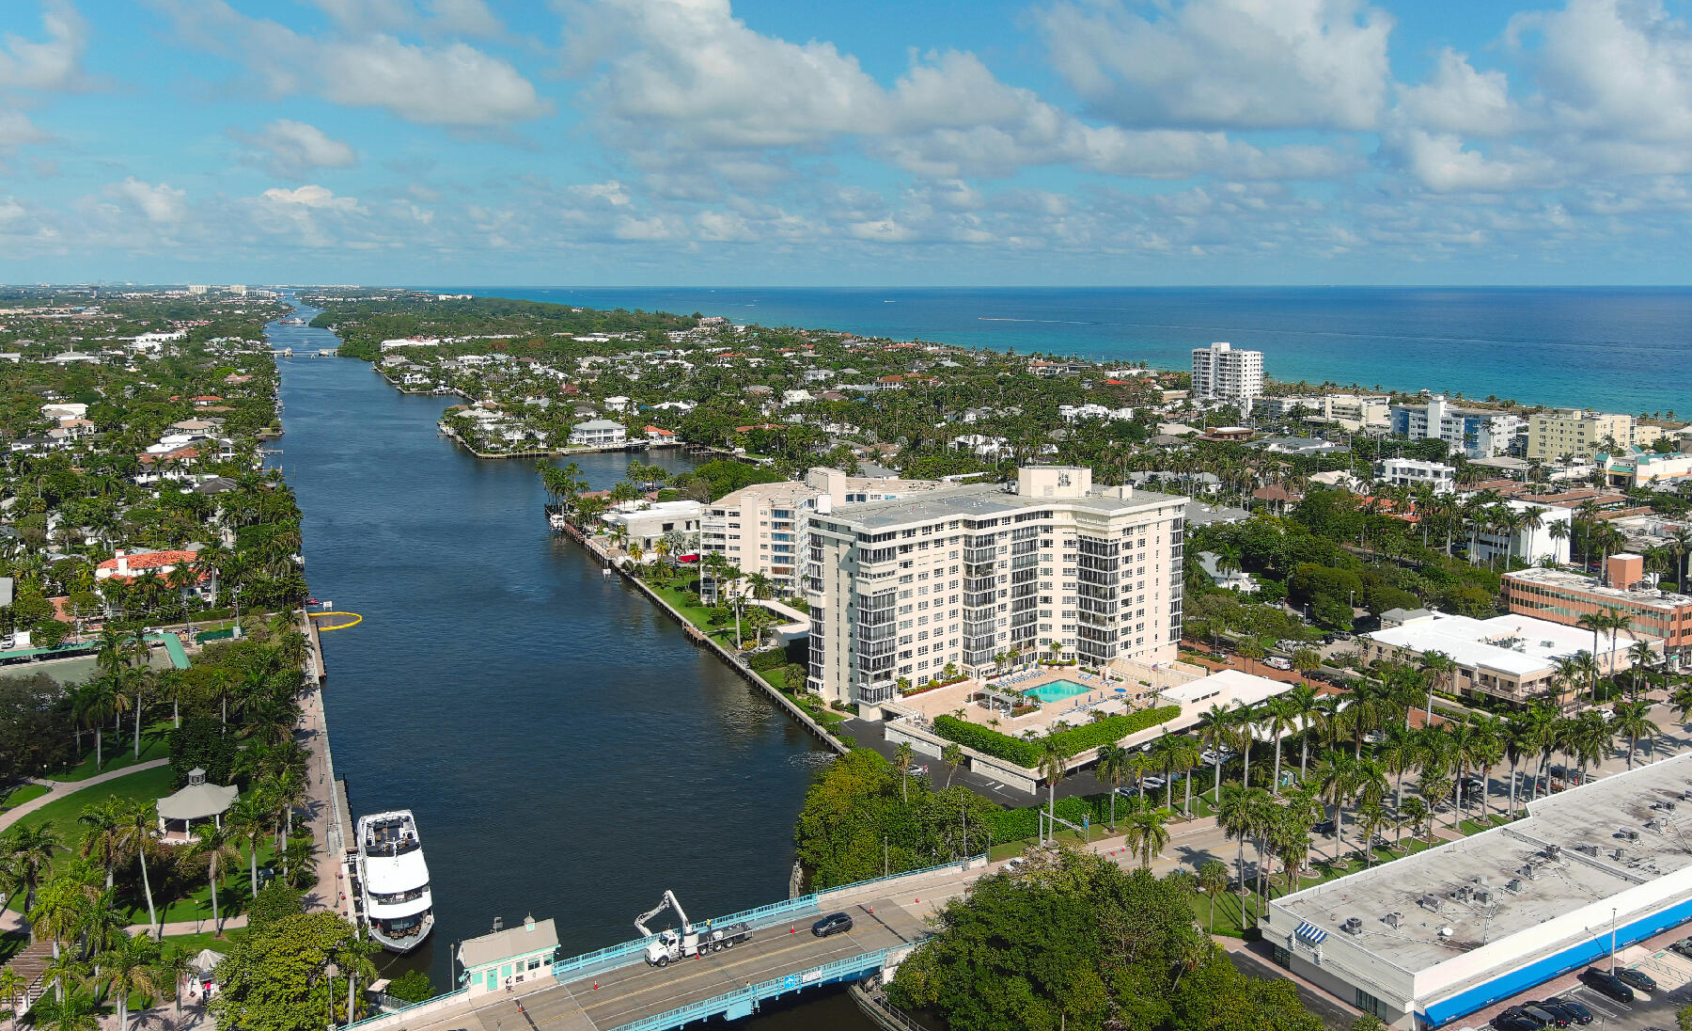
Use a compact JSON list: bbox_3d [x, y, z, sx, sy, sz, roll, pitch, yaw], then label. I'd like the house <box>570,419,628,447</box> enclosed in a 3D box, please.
[{"bbox_3d":[-114.850,-38.630,634.570,21.000,10.500,17.000,-5,11,-28],"label":"house"}]

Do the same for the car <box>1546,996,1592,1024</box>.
[{"bbox_3d":[74.680,51.030,141.160,1.820,1.450,4.550,-6,11,-30],"label":"car"}]

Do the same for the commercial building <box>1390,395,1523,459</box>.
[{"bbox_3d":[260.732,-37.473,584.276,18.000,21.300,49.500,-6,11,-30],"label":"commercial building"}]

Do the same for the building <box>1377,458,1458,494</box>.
[{"bbox_3d":[202.560,-12.860,484.470,10.000,10.700,28.500,-6,11,-30],"label":"building"}]

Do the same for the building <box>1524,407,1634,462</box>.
[{"bbox_3d":[305.503,-33.371,565.785,26.000,19.500,29.500,-6,11,-30],"label":"building"}]

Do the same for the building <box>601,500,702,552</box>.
[{"bbox_3d":[-54.320,3.170,395.620,30.000,9.300,19.000,-6,12,-32],"label":"building"}]

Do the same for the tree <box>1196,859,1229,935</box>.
[{"bbox_3d":[42.450,44.320,157.210,3.600,9.140,3.600,0,10,0],"label":"tree"}]

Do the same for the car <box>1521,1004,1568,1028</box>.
[{"bbox_3d":[73.135,51.771,142.610,1.870,1.500,4.750,-6,11,-29],"label":"car"}]

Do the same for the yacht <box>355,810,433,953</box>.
[{"bbox_3d":[-56.275,45.048,170.126,7.300,8.400,32.200,-4,11,-22],"label":"yacht"}]

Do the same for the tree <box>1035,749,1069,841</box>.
[{"bbox_3d":[28.172,37.856,185.941,5.100,14.200,5.100,0,10,0],"label":"tree"}]

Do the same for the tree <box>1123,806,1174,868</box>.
[{"bbox_3d":[35.820,41.530,162.670,5.800,12.790,5.800,-6,11,-30],"label":"tree"}]

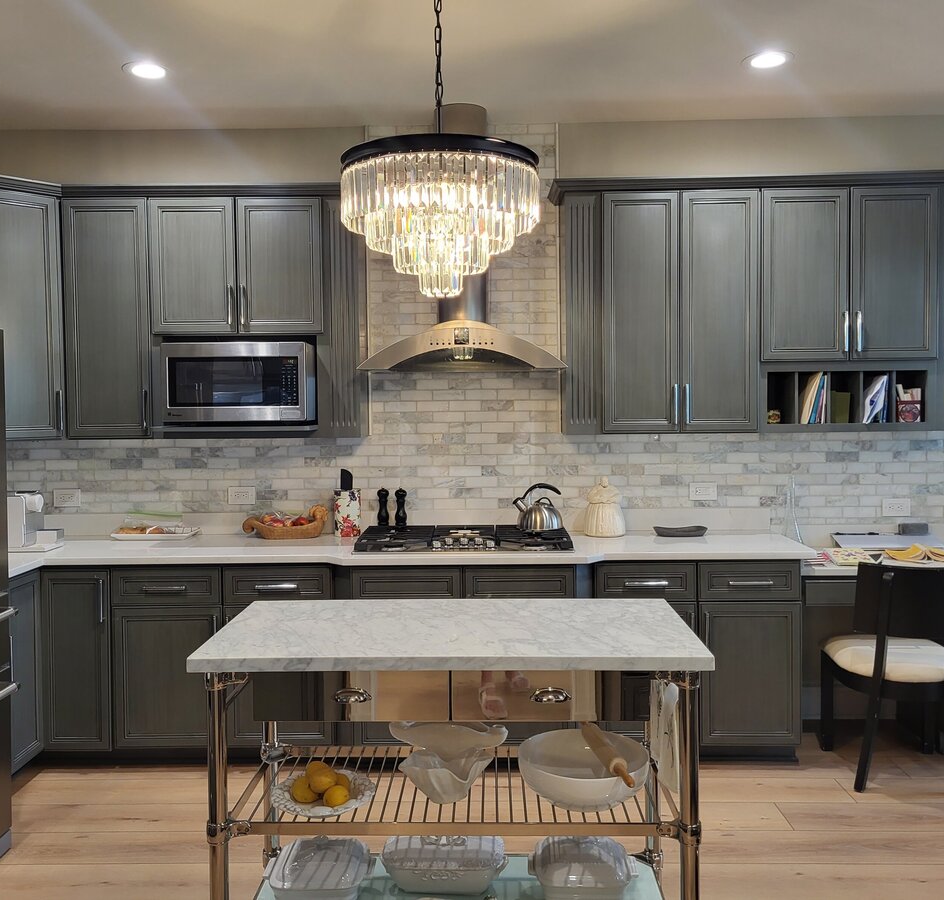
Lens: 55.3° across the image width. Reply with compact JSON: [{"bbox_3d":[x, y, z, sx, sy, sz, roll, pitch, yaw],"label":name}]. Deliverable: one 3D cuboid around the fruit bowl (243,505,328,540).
[{"bbox_3d":[-0.868,0.334,4.199,0.396,0.157,0.190,-1,3,1],"label":"fruit bowl"}]

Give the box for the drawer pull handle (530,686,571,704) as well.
[{"bbox_3d":[0.190,0.590,2.167,0.096,0.040,0.028,-1,3,1],"label":"drawer pull handle"}]

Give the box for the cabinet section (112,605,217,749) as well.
[{"bbox_3d":[-1.237,0.923,3.994,0.447,0.586,0.610,-1,2,1],"label":"cabinet section"}]

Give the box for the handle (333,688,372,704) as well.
[{"bbox_3d":[-0.303,0.627,2.293,0.097,0.041,0.030,-1,3,1],"label":"handle"}]

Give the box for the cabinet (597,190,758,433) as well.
[{"bbox_3d":[0.907,-0.612,4.098,0.699,1.050,0.330,-1,3,1],"label":"cabinet"}]

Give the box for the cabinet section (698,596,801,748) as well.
[{"bbox_3d":[1.135,0.900,3.962,0.409,0.586,0.610,-1,2,1],"label":"cabinet section"}]

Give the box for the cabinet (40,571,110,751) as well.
[{"bbox_3d":[-1.655,0.870,4.069,0.301,0.764,0.580,-1,3,1],"label":"cabinet"}]

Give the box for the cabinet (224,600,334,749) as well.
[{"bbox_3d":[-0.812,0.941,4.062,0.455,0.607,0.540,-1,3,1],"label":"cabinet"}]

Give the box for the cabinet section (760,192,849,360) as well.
[{"bbox_3d":[1.441,-0.760,4.054,0.372,0.739,0.330,-1,2,1],"label":"cabinet section"}]

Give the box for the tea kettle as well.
[{"bbox_3d":[0.302,0.259,4.112,0.230,0.217,0.210,-1,3,0],"label":"tea kettle"}]

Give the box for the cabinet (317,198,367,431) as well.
[{"bbox_3d":[-0.579,-0.594,4.136,0.193,1.050,0.310,-1,3,1],"label":"cabinet"}]

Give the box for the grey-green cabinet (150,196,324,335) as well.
[{"bbox_3d":[-1.033,-0.818,4.130,0.770,0.600,0.330,-1,3,1],"label":"grey-green cabinet"}]

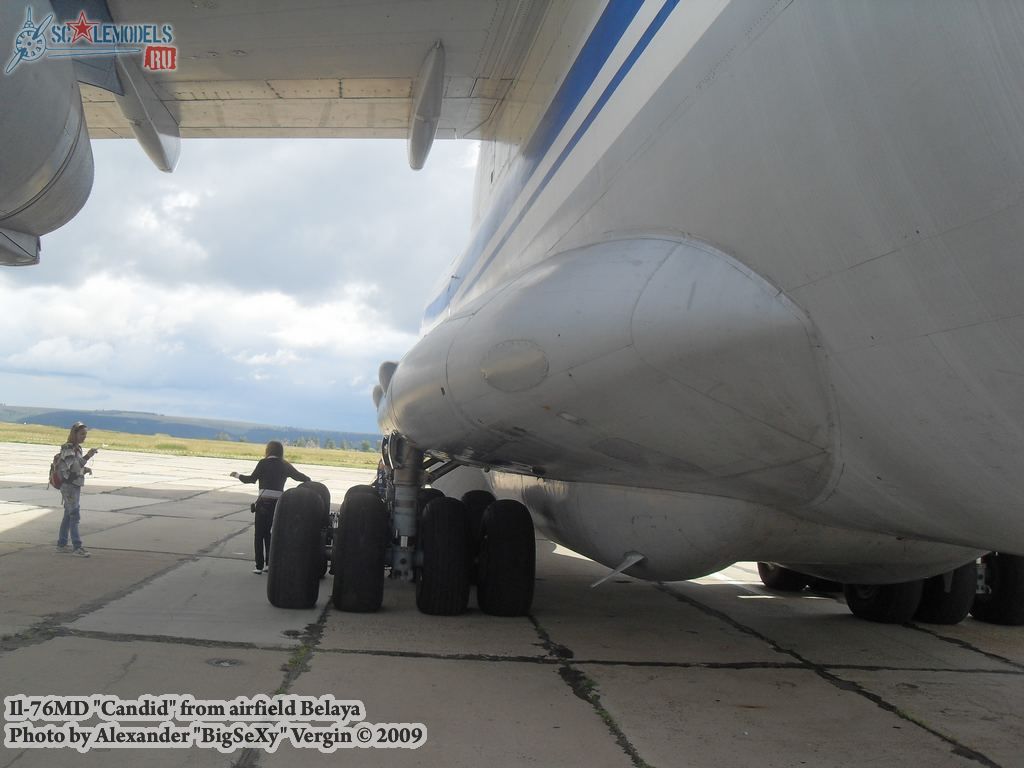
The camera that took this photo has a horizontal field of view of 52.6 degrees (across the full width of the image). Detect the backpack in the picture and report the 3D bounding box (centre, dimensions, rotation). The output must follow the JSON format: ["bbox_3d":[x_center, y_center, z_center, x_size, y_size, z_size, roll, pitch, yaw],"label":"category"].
[{"bbox_3d":[-6.108,1.168,13.900,0.210,0.490,0.310,5,-4,-18],"label":"backpack"}]

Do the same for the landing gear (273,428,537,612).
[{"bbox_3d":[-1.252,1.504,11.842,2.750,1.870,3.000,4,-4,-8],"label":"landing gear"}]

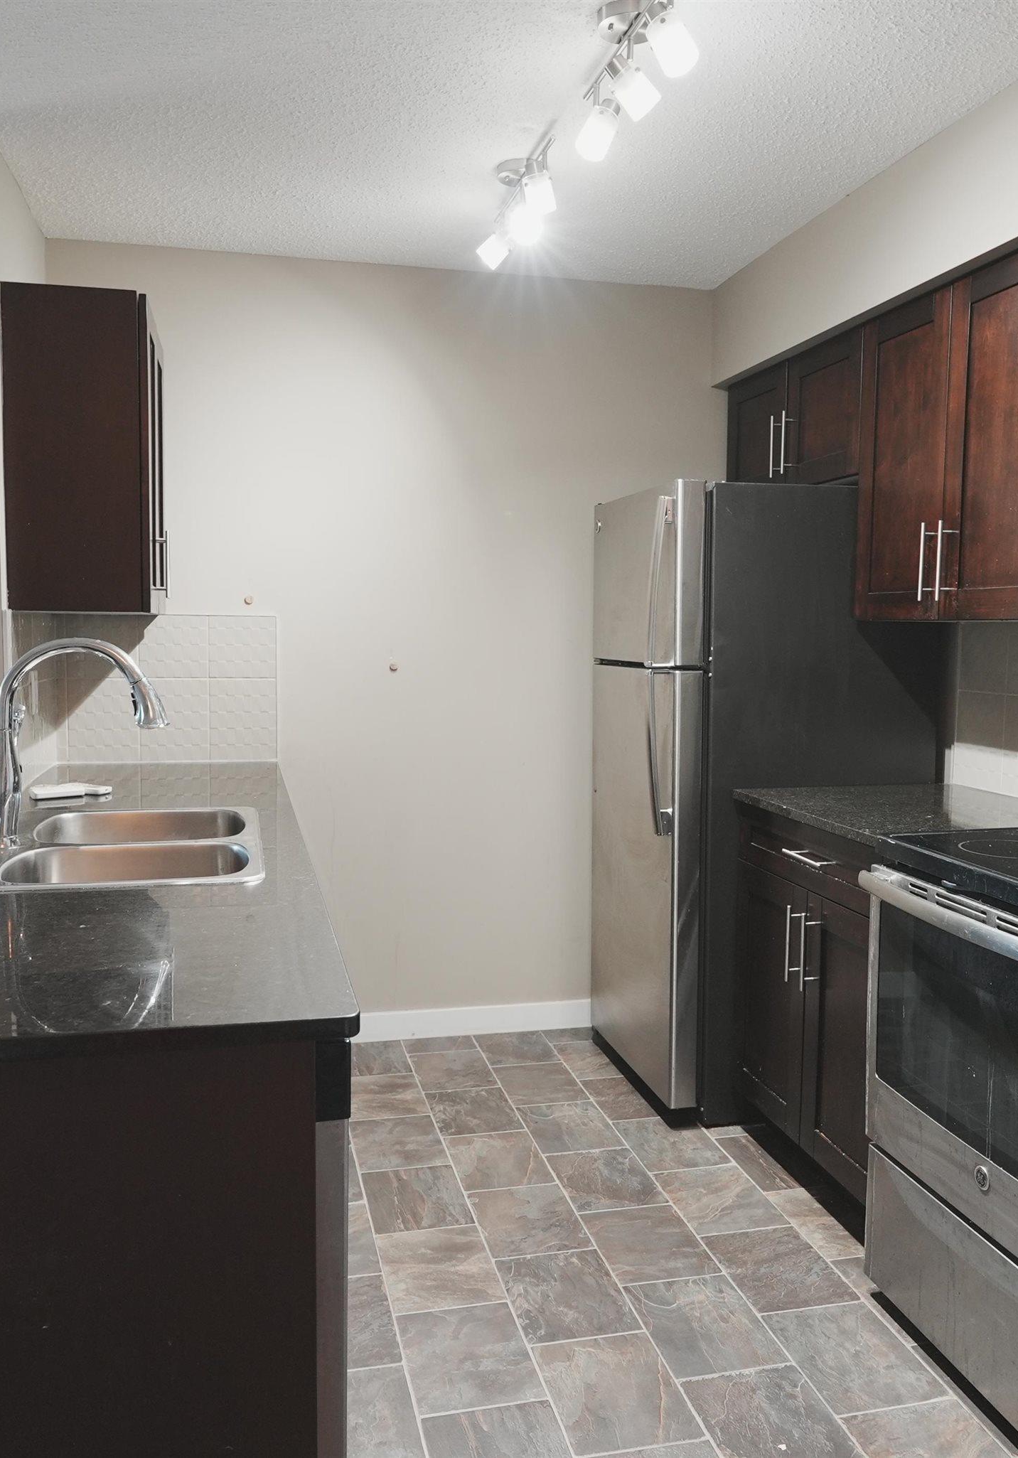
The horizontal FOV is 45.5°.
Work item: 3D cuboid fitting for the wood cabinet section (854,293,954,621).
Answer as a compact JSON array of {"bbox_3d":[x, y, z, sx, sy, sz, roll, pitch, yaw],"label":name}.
[{"bbox_3d":[1.120,-0.650,3.018,0.335,0.765,0.390,0,5,-13],"label":"wood cabinet section"}]

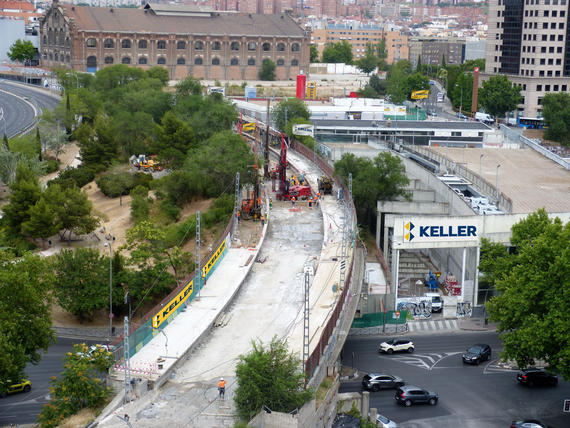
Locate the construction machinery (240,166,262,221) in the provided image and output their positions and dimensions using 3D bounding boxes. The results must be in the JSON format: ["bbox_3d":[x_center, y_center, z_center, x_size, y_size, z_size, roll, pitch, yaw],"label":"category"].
[{"bbox_3d":[-5.220,-3.620,180.030,2.400,8.510,4.000,-3,11,-22],"label":"construction machinery"}]

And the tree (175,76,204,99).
[{"bbox_3d":[-31.170,-40.500,367.660,8.750,7.580,7.870,1,10,0],"label":"tree"}]

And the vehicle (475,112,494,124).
[{"bbox_3d":[61.230,-29.237,348.000,2.000,2.500,5.600,-6,14,-33],"label":"vehicle"}]

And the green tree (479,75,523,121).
[{"bbox_3d":[67.871,-36.534,358.000,13.800,14.500,12.500,1,12,0],"label":"green tree"}]

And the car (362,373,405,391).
[{"bbox_3d":[11.018,18.269,124.891,4.580,1.560,1.860,-2,12,-15],"label":"car"}]

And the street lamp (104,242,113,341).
[{"bbox_3d":[-21.280,9.570,137.060,1.100,12.350,0.400,-9,15,-44],"label":"street lamp"}]

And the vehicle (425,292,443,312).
[{"bbox_3d":[20.570,12.230,156.890,1.950,2.050,4.600,0,11,-6],"label":"vehicle"}]

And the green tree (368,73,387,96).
[{"bbox_3d":[26.508,-36.787,324.226,5.146,7.126,5.146,1,13,0],"label":"green tree"}]

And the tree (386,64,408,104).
[{"bbox_3d":[30.837,-35.248,310.783,5.764,11.203,5.764,1,13,0],"label":"tree"}]

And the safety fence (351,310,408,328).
[{"bbox_3d":[12.384,14.029,150.955,8.210,1.850,0.400,-2,13,-15],"label":"safety fence"}]

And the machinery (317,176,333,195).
[{"bbox_3d":[6.287,-4.606,177.707,2.200,2.700,3.500,0,13,-5],"label":"machinery"}]

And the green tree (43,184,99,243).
[{"bbox_3d":[-33.778,-0.079,179.000,8.700,9.100,8.200,1,12,0],"label":"green tree"}]

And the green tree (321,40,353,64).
[{"bbox_3d":[25.810,-77.900,558.770,14.780,14.620,12.560,1,10,0],"label":"green tree"}]

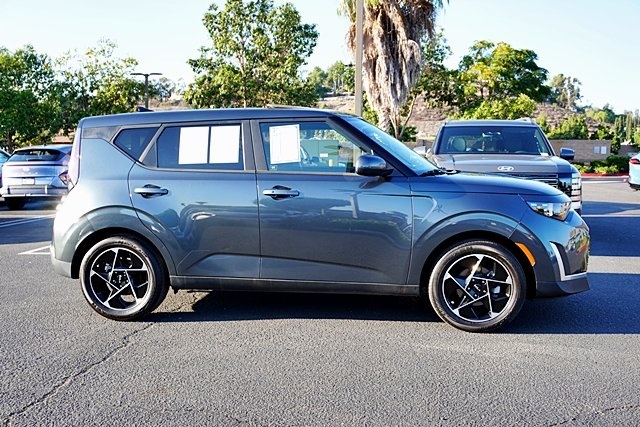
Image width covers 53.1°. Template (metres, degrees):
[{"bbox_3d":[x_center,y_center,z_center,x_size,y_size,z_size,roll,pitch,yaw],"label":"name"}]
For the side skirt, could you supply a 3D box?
[{"bbox_3d":[-0.193,0.525,4.632,1.820,0.105,0.100,1,5,8],"label":"side skirt"}]

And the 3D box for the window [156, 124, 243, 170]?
[{"bbox_3d":[-0.890,-0.495,4.734,0.640,0.345,0.070,1,-5,6],"label":"window"}]

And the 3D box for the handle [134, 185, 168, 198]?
[{"bbox_3d":[-1.227,-0.161,4.675,0.255,0.085,0.060,1,5,8],"label":"handle"}]

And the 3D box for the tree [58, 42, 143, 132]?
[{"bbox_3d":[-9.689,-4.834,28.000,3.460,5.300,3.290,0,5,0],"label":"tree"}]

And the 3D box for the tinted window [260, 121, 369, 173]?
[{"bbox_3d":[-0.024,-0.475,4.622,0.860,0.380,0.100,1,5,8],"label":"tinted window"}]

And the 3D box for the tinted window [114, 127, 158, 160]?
[{"bbox_3d":[-1.378,-0.527,4.818,0.330,0.250,0.070,1,-5,6],"label":"tinted window"}]

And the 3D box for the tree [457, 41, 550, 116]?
[{"bbox_3d":[14.047,-10.334,49.000,7.100,5.800,6.300,1,5,16],"label":"tree"}]

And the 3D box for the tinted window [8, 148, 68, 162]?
[{"bbox_3d":[-6.764,-1.386,15.300,1.300,0.330,0.350,0,5,-3],"label":"tinted window"}]

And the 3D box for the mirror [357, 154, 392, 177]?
[{"bbox_3d":[0.367,-0.330,4.385,0.210,0.160,0.230,1,5,8],"label":"mirror"}]

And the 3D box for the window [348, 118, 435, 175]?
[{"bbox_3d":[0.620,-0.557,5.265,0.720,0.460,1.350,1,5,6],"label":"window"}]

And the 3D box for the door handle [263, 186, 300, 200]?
[{"bbox_3d":[-0.275,-0.143,4.572,0.265,0.085,0.060,1,5,6],"label":"door handle"}]

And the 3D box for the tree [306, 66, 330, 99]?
[{"bbox_3d":[-0.246,-21.489,105.000,3.540,5.090,3.370,0,5,0],"label":"tree"}]

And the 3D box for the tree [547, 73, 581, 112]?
[{"bbox_3d":[40.107,-19.849,105.000,4.720,5.730,4.490,0,5,0],"label":"tree"}]

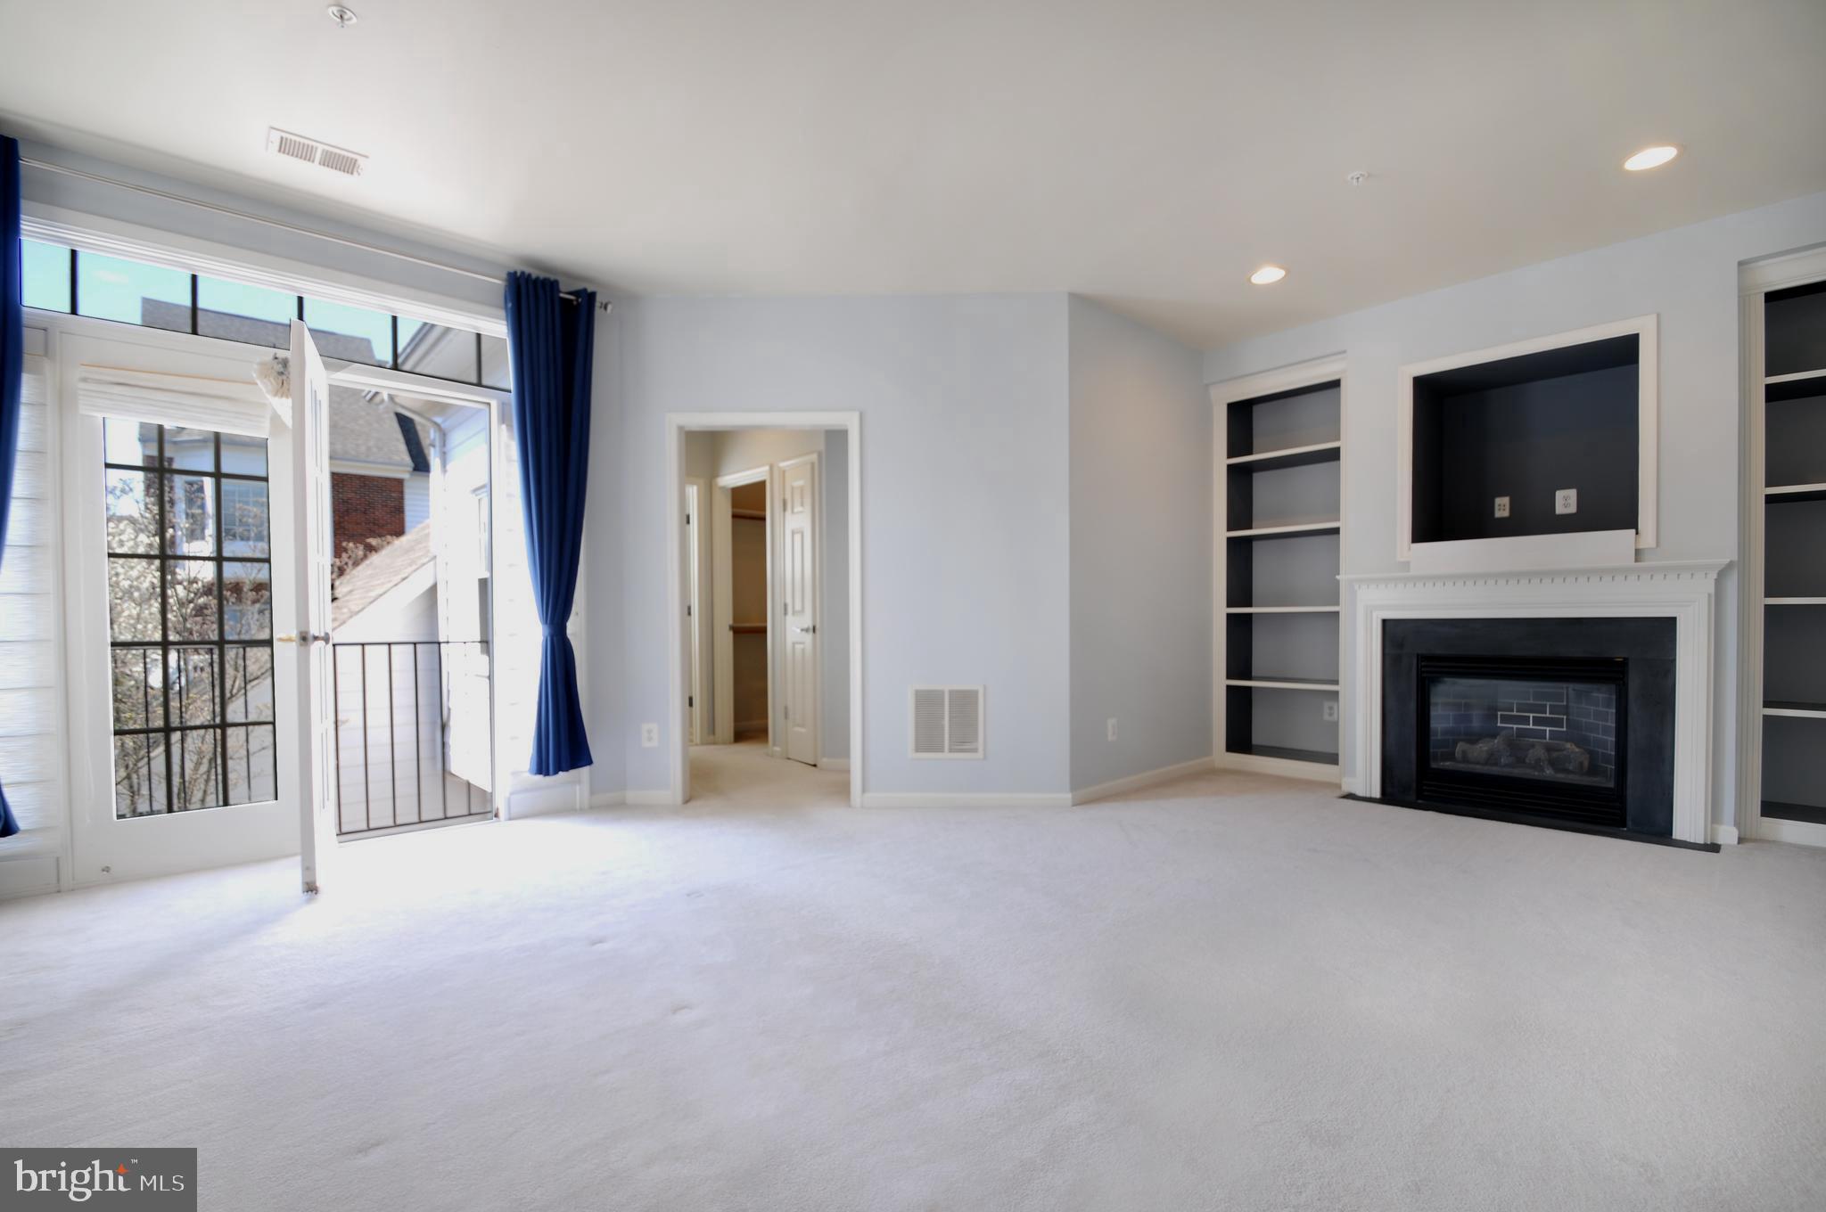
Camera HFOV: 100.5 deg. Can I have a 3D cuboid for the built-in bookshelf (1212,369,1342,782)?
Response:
[{"bbox_3d":[2.383,-0.199,4.883,0.380,2.530,0.800,0,0,-44],"label":"built-in bookshelf"}]

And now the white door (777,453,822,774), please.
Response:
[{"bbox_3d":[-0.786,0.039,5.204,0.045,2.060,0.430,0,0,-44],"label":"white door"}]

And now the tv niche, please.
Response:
[{"bbox_3d":[3.233,-0.794,4.035,0.580,0.930,0.910,0,0,-44],"label":"tv niche"}]

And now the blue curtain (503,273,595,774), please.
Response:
[{"bbox_3d":[-1.808,-0.392,3.789,0.420,2.430,0.140,0,0,-42],"label":"blue curtain"}]

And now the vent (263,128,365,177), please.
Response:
[{"bbox_3d":[-2.179,-1.647,2.785,0.295,0.020,0.195,0,0,-42],"label":"vent"}]

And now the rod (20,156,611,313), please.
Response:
[{"bbox_3d":[-2.425,-1.548,3.196,2.300,0.050,0.070,0,0,-42],"label":"rod"}]

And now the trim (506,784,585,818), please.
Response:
[{"bbox_3d":[-1.888,1.008,3.920,0.390,0.135,0.025,0,0,-42],"label":"trim"}]

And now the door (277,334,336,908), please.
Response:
[{"bbox_3d":[-2.360,0.010,3.020,0.045,2.060,0.660,0,0,-34],"label":"door"}]

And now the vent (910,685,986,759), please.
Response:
[{"bbox_3d":[0.186,0.619,4.034,0.395,0.385,0.025,0,0,0],"label":"vent"}]

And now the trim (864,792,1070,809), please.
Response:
[{"bbox_3d":[0.288,1.035,4.035,1.110,0.075,0.020,0,0,0],"label":"trim"}]

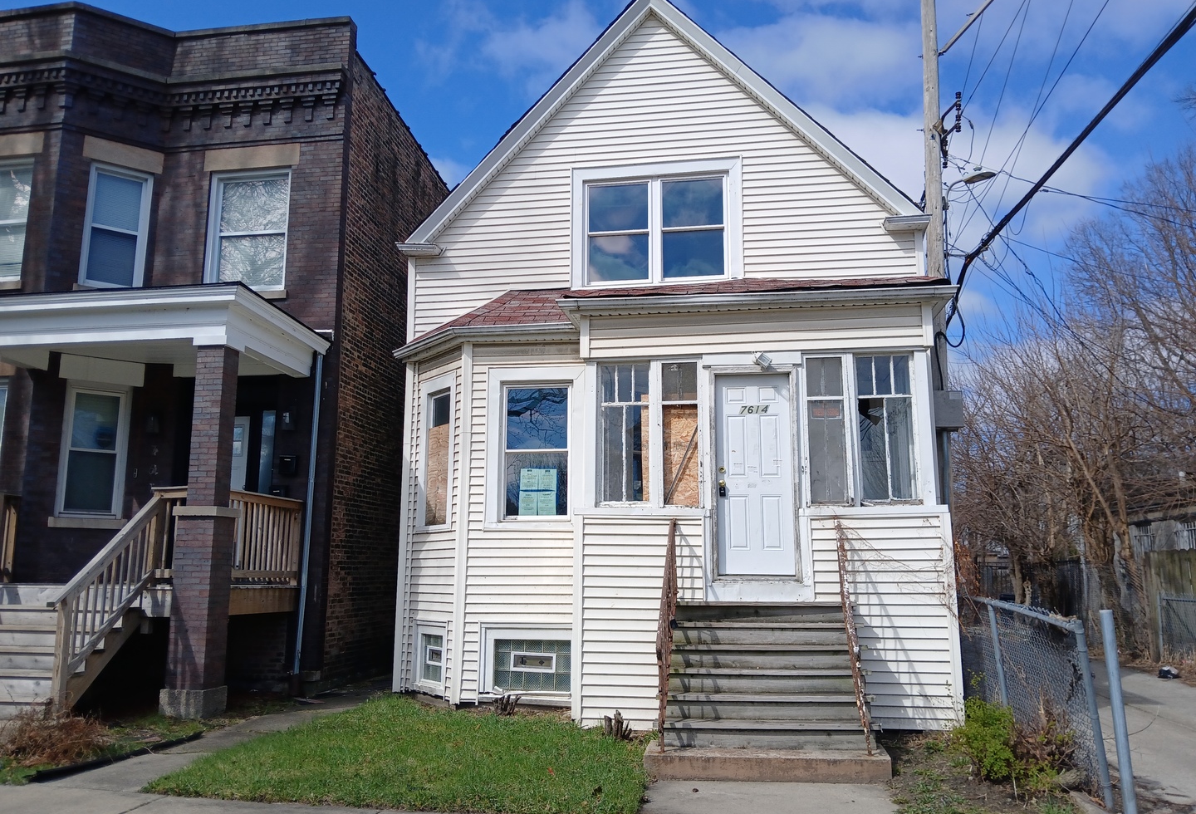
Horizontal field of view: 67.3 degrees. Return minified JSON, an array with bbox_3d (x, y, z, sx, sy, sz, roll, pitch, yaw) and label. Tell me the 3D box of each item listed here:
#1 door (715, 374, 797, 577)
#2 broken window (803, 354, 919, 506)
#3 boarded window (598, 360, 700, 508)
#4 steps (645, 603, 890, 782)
[{"bbox_3d":[1.560,0.653,8.938,0.745,2.000,0.070,-1,-11,8],"label":"door"},{"bbox_3d":[2.593,0.215,8.822,1.075,1.503,0.120,-1,-11,8],"label":"broken window"},{"bbox_3d":[0.522,0.263,9.126,1.067,1.517,0.120,-1,-11,8],"label":"boarded window"},{"bbox_3d":[1.389,2.341,7.682,1.813,1.271,1.733,-1,-11,8],"label":"steps"}]

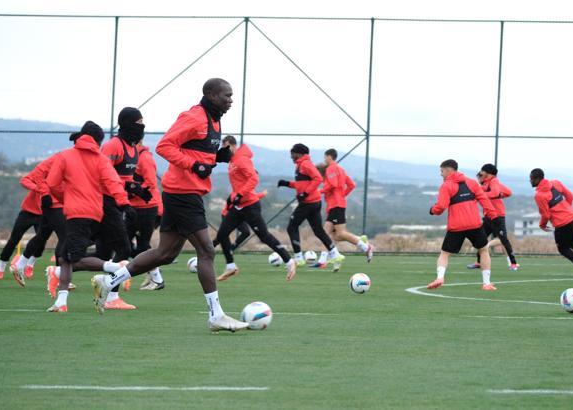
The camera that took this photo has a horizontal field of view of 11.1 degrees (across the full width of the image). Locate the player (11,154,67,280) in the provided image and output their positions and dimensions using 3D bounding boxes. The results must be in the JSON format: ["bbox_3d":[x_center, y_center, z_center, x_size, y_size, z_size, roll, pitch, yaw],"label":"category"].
[{"bbox_3d":[-3.038,0.068,36.500,0.920,1.700,0.620,1,0,-21],"label":"player"}]

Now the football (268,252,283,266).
[{"bbox_3d":[-0.171,0.848,46.000,0.220,0.220,0.220,1,0,0],"label":"football"}]

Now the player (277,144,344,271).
[{"bbox_3d":[0.375,0.023,45.200,0.980,1.880,0.600,1,0,-9],"label":"player"}]

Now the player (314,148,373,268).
[{"bbox_3d":[0.868,0.057,45.800,0.820,1.840,0.600,1,0,29],"label":"player"}]

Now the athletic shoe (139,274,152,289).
[{"bbox_3d":[-1.593,0.869,34.000,0.280,0.120,0.105,-30,0,-18],"label":"athletic shoe"}]

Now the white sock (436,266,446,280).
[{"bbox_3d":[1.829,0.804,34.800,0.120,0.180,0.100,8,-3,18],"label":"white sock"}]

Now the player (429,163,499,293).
[{"bbox_3d":[2.120,0.233,35.300,0.700,1.580,0.700,1,0,-37],"label":"player"}]

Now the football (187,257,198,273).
[{"bbox_3d":[-1.312,0.866,42.600,0.220,0.220,0.220,1,0,0],"label":"football"}]

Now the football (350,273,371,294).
[{"bbox_3d":[0.812,0.862,32.500,0.220,0.220,0.220,1,0,0],"label":"football"}]

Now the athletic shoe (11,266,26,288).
[{"bbox_3d":[-3.050,0.824,33.600,0.120,0.280,0.110,-36,9,-6],"label":"athletic shoe"}]

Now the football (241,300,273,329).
[{"bbox_3d":[-0.222,0.847,22.600,0.220,0.220,0.220,1,0,0],"label":"football"}]

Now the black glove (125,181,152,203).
[{"bbox_3d":[-1.337,-0.119,26.700,0.240,0.130,0.100,30,0,12],"label":"black glove"}]

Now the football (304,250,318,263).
[{"bbox_3d":[0.441,0.929,53.000,0.220,0.220,0.220,1,0,0],"label":"football"}]

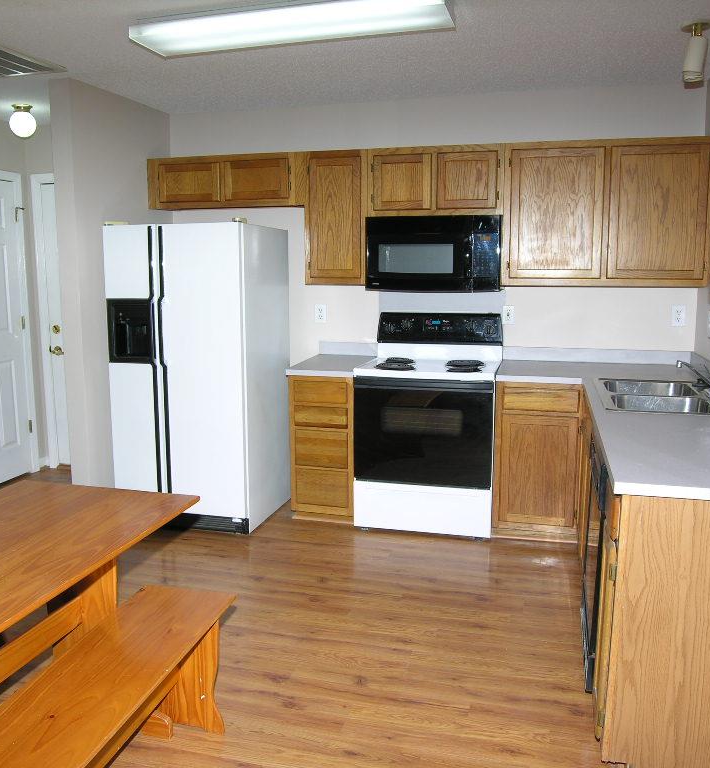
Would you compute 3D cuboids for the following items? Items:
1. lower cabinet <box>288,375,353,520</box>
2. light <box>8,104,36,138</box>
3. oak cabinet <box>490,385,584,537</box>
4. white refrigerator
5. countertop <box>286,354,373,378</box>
[{"bbox_3d":[-0.111,0.337,4.324,0.395,0.874,0.622,3,9,15],"label":"lower cabinet"},{"bbox_3d":[-2.037,-1.613,4.368,0.156,0.190,0.156,3,9,15],"label":"light"},{"bbox_3d":[1.037,0.386,4.023,0.450,0.876,0.622,3,9,15],"label":"oak cabinet"},{"bbox_3d":[-0.900,-0.069,4.245,0.831,1.696,0.690,3,9,15],"label":"white refrigerator"},{"bbox_3d":[-0.113,-0.114,4.245,0.397,0.040,0.634,3,9,15],"label":"countertop"}]

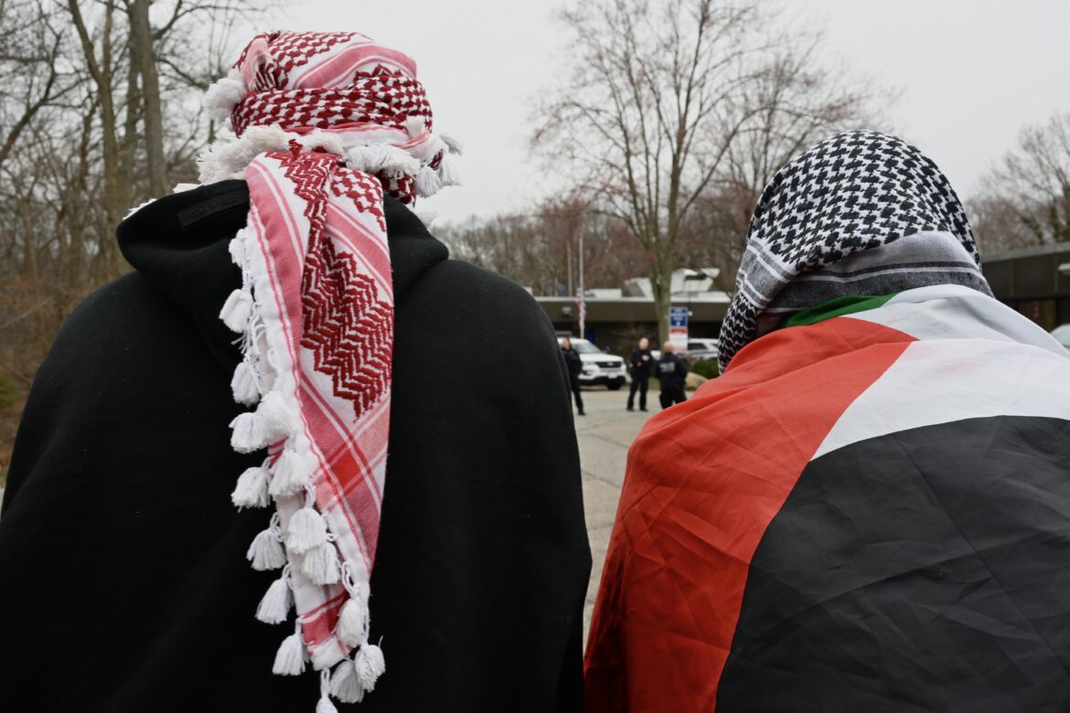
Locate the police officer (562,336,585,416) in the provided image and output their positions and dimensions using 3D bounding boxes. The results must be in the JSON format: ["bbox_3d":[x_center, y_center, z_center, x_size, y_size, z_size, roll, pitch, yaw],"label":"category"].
[{"bbox_3d":[0.810,0.455,19.100,0.620,1.800,0.420,0,1,6],"label":"police officer"}]

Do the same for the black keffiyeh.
[{"bbox_3d":[0.355,-0.100,0.940,0.300,0.310,0.300,0,1,-5],"label":"black keffiyeh"}]

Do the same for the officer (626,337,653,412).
[{"bbox_3d":[2.550,0.453,20.100,0.580,1.800,0.450,0,1,-25],"label":"officer"}]

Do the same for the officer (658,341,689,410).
[{"bbox_3d":[3.150,0.522,19.000,0.620,1.720,0.430,0,1,21],"label":"officer"}]

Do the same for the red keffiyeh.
[{"bbox_3d":[-0.225,-0.005,0.920,0.280,0.700,0.280,0,1,2],"label":"red keffiyeh"}]

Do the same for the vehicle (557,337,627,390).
[{"bbox_3d":[1.220,0.230,29.000,2.050,1.780,5.000,0,1,-30],"label":"vehicle"}]

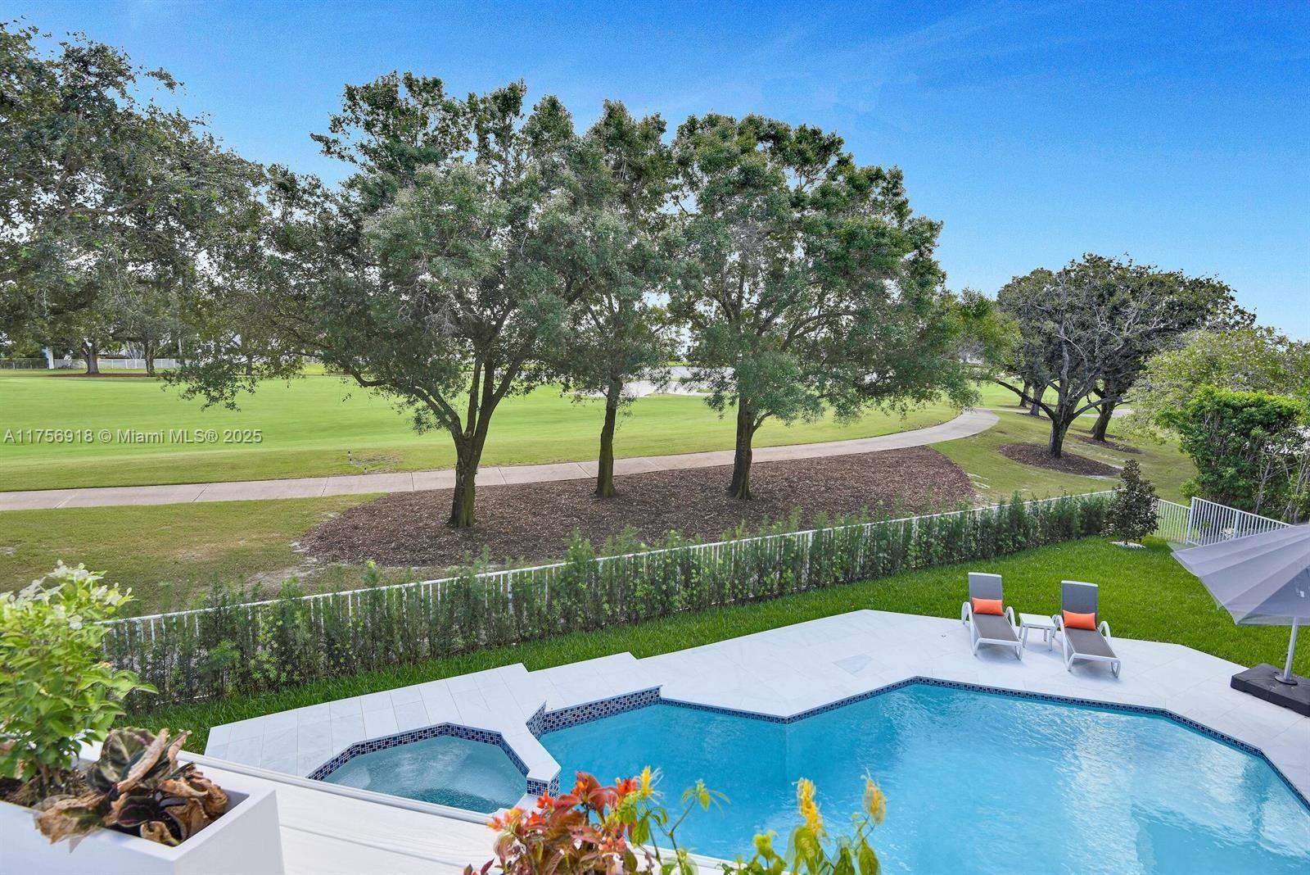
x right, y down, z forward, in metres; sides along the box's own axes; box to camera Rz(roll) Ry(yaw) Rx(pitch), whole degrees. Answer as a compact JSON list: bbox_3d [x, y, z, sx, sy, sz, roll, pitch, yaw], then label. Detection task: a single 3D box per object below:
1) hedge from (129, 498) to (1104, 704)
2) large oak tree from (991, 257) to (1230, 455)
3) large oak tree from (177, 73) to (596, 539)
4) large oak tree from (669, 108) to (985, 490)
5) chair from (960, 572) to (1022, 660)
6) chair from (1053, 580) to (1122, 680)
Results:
[{"bbox_3d":[2.333,2.545,13.840,22.342,1.420,0.750,-4,9,-23],"label":"hedge"},{"bbox_3d":[20.502,-3.504,29.185,8.742,8.730,8.742,6,10,34],"label":"large oak tree"},{"bbox_3d":[-7.513,-3.315,17.970,10.309,11.808,9.588,-4,9,-22],"label":"large oak tree"},{"bbox_3d":[5.448,-3.867,21.181,9.530,11.893,9.054,2,9,14],"label":"large oak tree"},{"bbox_3d":[5.829,3.062,11.320,0.660,0.940,1.570,3,9,17],"label":"chair"},{"bbox_3d":[7.079,3.123,10.766,0.660,0.980,1.570,3,9,21],"label":"chair"}]

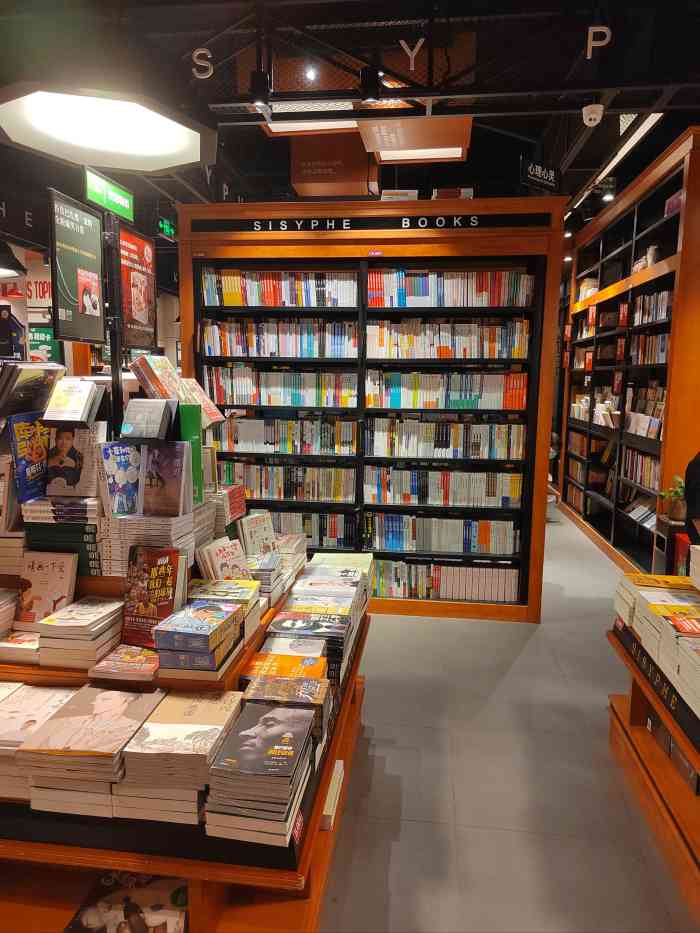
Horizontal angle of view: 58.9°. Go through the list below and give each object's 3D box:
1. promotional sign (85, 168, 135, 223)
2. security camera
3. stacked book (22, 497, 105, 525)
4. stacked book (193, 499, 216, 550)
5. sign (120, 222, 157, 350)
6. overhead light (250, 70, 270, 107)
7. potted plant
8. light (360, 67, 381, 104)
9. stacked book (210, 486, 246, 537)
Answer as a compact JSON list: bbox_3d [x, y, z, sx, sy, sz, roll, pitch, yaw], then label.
[{"bbox_3d":[-0.816,-0.916,2.109,0.030,0.094,0.310,1,8,6],"label":"promotional sign"},{"bbox_3d":[1.207,-1.739,3.073,0.095,0.095,0.100,1,8,6],"label":"security camera"},{"bbox_3d":[-0.874,0.135,1.957,0.235,0.065,0.165,1,8,6],"label":"stacked book"},{"bbox_3d":[-0.579,0.200,2.184,0.150,0.145,0.210,1,8,6],"label":"stacked book"},{"bbox_3d":[-0.799,-0.662,2.352,0.025,0.420,0.285,1,8,6],"label":"sign"},{"bbox_3d":[-0.445,-1.874,3.077,0.088,0.150,0.090,1,8,6],"label":"overhead light"},{"bbox_3d":[2.071,0.198,3.974,0.150,0.285,0.150,1,8,6],"label":"potted plant"},{"bbox_3d":[0.099,-1.861,3.021,0.088,0.150,0.090,1,8,6],"label":"light"},{"bbox_3d":[-0.515,0.163,2.406,0.165,0.165,0.230,1,8,6],"label":"stacked book"}]

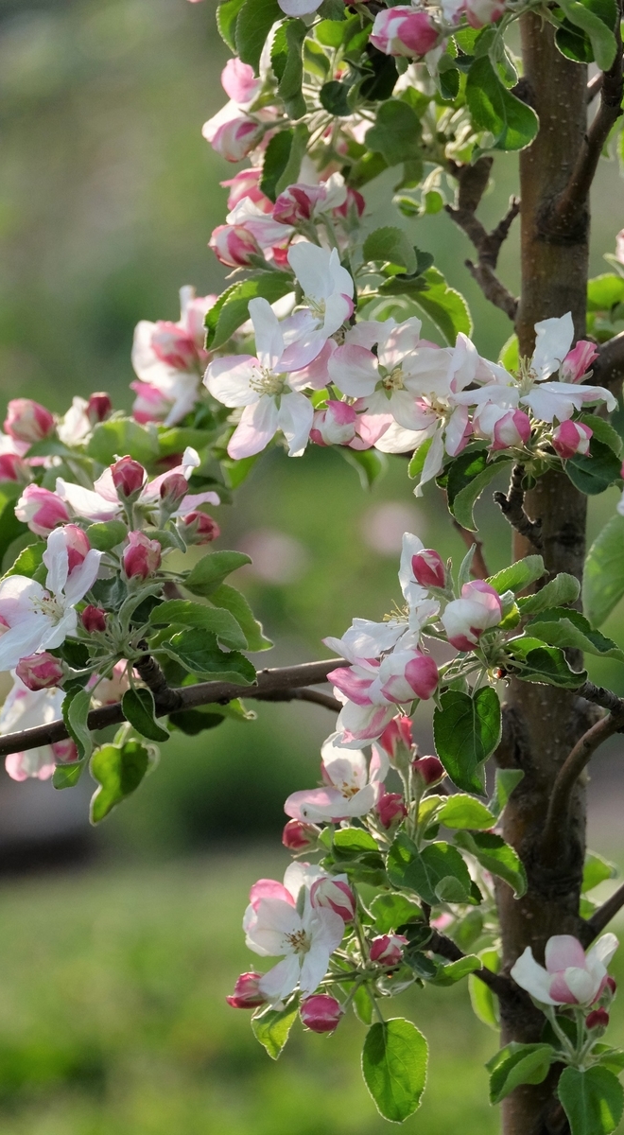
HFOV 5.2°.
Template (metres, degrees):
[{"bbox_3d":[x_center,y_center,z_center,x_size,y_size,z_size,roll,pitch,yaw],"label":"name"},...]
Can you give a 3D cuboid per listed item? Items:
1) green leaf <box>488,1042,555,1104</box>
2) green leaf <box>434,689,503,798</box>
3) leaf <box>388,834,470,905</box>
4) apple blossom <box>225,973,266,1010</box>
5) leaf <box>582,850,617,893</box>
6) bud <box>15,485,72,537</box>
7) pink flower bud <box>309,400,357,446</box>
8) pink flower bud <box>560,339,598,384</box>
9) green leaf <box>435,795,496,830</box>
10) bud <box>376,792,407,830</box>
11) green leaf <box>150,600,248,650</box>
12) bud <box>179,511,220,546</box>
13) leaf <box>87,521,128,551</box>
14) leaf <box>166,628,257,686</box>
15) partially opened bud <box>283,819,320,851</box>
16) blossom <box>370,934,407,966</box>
[{"bbox_3d":[0.073,0.175,2.360,0.026,0.013,0.016,-40,29,-15],"label":"green leaf"},{"bbox_3d":[0.053,0.059,2.330,0.022,0.036,0.009,-5,0,9],"label":"green leaf"},{"bbox_3d":[0.036,0.093,2.100,0.023,0.024,0.008,-22,-29,-12],"label":"leaf"},{"bbox_3d":[-0.022,0.149,2.400,0.015,0.013,0.013,-12,0,-12],"label":"apple blossom"},{"bbox_3d":[0.095,0.101,2.270,0.017,0.015,0.012,1,5,0],"label":"leaf"},{"bbox_3d":[-0.083,-0.018,2.100,0.018,0.013,0.013,26,0,-14],"label":"bud"},{"bbox_3d":[0.007,-0.046,2.190,0.015,0.013,0.013,-27,0,-24],"label":"pink flower bud"},{"bbox_3d":[0.092,-0.071,2.340,0.011,0.015,0.011,25,0,0],"label":"pink flower bud"},{"bbox_3d":[0.049,0.078,2.190,0.020,0.012,0.011,0,7,0],"label":"green leaf"},{"bbox_3d":[0.026,0.078,2.190,0.011,0.013,0.011,-12,14,0],"label":"bud"},{"bbox_3d":[-0.035,0.017,2.080,0.032,0.007,0.016,16,35,6],"label":"green leaf"},{"bbox_3d":[-0.035,-0.012,2.100,0.013,0.011,0.011,17,0,-12],"label":"bud"},{"bbox_3d":[-0.067,-0.010,2.200,0.013,0.010,0.012,1,5,0],"label":"leaf"},{"bbox_3d":[-0.035,0.032,2.410,0.035,0.011,0.022,20,42,14],"label":"leaf"},{"bbox_3d":[-0.003,0.093,2.350,0.014,0.011,0.011,13,0,-15],"label":"partially opened bud"},{"bbox_3d":[0.024,0.123,2.190,0.011,0.011,0.013,0,-12,41],"label":"blossom"}]

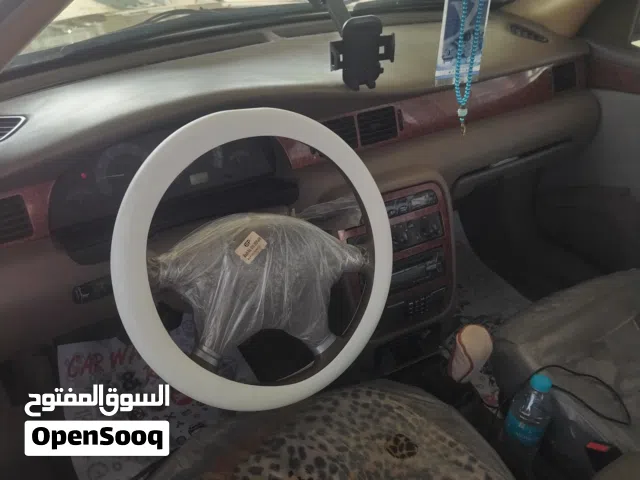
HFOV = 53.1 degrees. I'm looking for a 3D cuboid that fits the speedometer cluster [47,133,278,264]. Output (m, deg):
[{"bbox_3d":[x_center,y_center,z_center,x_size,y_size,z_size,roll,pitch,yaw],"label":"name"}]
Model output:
[{"bbox_3d":[-0.254,-0.083,1.119,0.395,0.145,0.090,-17,20,-24],"label":"speedometer cluster"}]

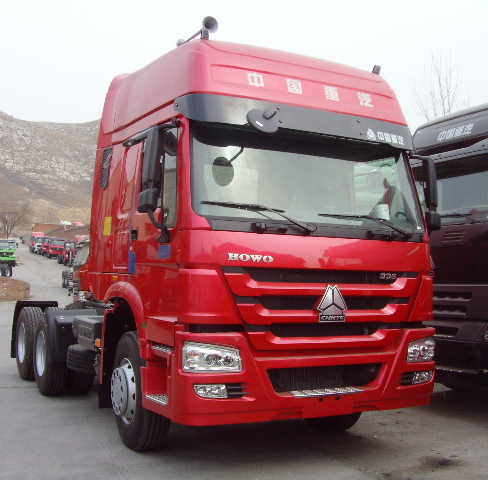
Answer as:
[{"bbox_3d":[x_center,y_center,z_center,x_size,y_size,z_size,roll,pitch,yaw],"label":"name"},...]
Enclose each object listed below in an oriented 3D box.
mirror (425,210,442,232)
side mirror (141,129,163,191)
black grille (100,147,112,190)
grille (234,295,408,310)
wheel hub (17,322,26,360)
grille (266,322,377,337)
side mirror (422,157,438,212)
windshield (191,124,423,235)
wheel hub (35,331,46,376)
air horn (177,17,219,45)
[{"bbox_3d":[1.756,-0.177,6.693,0.180,0.200,0.110,3,-3,-28],"label":"mirror"},{"bbox_3d":[-0.702,-0.632,5.504,0.180,0.470,0.090,2,-3,-13],"label":"side mirror"},{"bbox_3d":[-1.355,-0.692,7.111,0.060,0.420,0.350,3,-3,-28],"label":"black grille"},{"bbox_3d":[0.666,0.508,5.802,1.660,0.115,0.100,3,-3,-28],"label":"grille"},{"bbox_3d":[-3.205,1.525,10.619,0.150,0.590,0.590,3,-3,-28],"label":"wheel hub"},{"bbox_3d":[0.656,0.704,5.672,1.060,0.105,0.090,3,-3,-28],"label":"grille"},{"bbox_3d":[1.764,-0.517,6.804,0.180,0.470,0.090,4,-4,-43],"label":"side mirror"},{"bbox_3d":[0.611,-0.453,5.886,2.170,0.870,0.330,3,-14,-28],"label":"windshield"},{"bbox_3d":[-2.574,1.483,9.426,0.150,0.590,0.590,3,-3,-28],"label":"wheel hub"},{"bbox_3d":[-0.427,-1.724,6.163,0.140,0.180,0.700,3,-3,-28],"label":"air horn"}]

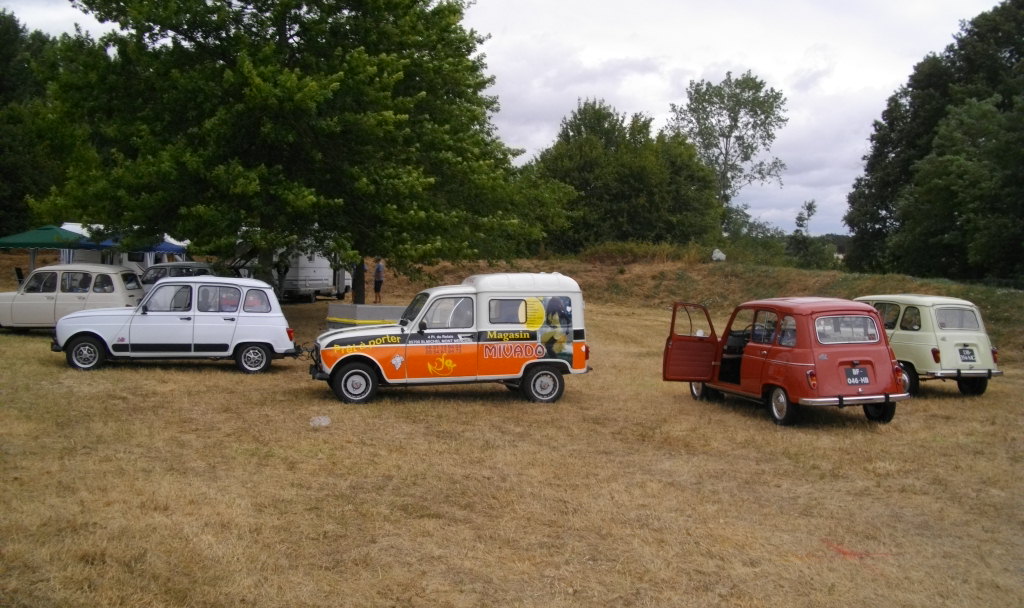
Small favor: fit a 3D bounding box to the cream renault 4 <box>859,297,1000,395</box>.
[{"bbox_3d":[6.140,0.675,15.200,1.485,1.540,3.660,1,2,-20],"label":"cream renault 4"}]

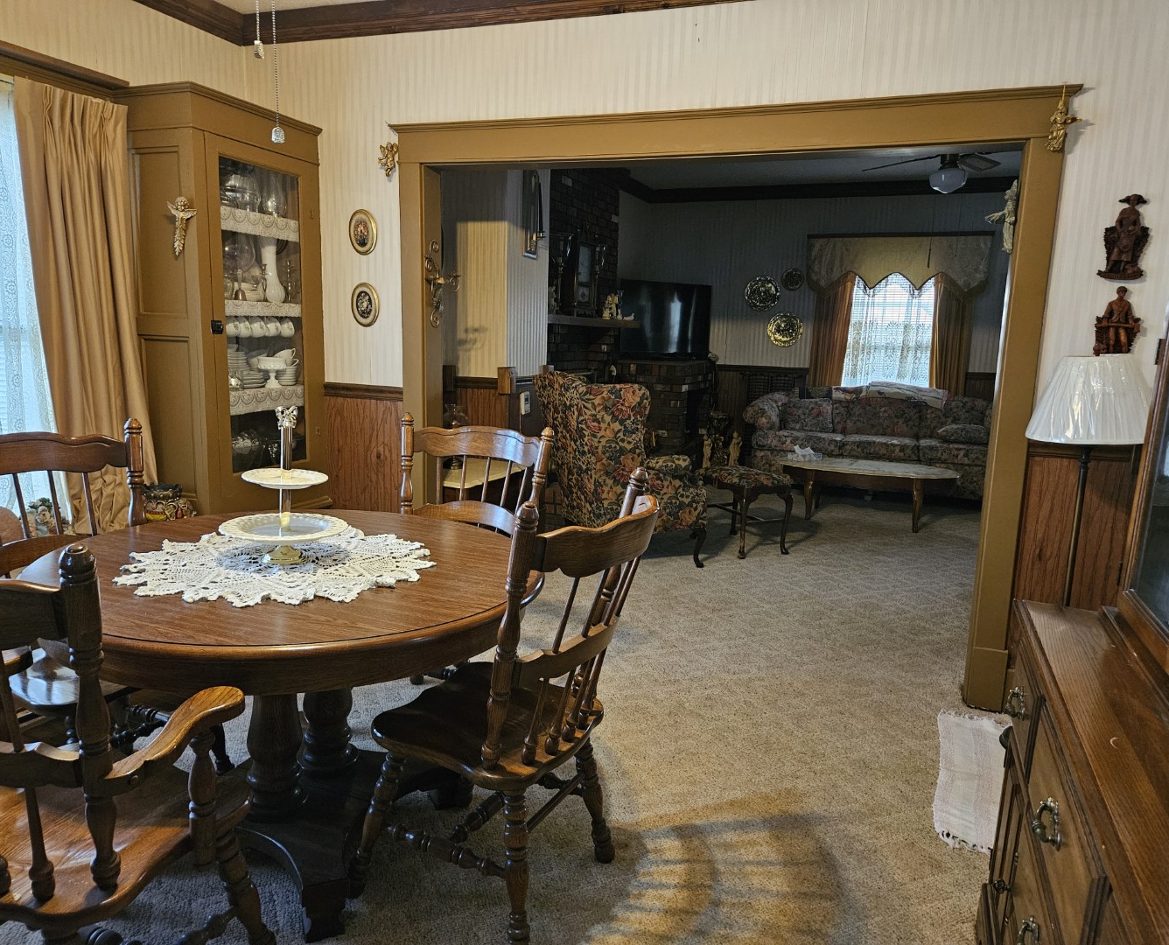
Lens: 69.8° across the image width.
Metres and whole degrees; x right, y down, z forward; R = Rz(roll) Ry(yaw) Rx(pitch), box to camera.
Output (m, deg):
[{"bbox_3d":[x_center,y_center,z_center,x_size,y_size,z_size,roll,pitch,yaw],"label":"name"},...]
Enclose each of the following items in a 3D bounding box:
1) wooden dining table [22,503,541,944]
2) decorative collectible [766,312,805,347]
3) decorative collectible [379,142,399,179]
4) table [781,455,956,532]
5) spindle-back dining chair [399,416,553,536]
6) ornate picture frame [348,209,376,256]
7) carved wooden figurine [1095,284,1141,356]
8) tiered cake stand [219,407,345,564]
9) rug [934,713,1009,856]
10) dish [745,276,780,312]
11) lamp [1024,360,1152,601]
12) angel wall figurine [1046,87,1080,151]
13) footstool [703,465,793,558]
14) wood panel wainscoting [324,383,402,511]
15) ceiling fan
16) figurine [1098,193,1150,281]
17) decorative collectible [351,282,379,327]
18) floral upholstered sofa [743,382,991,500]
[{"bbox_3d":[-0.749,0.595,2.210,1.280,0.765,1.130,6,12,20],"label":"wooden dining table"},{"bbox_3d":[1.854,-1.314,7.710,0.318,0.315,0.030,4,11,17],"label":"decorative collectible"},{"bbox_3d":[-0.845,-1.346,3.619,0.095,0.150,0.040,6,12,20],"label":"decorative collectible"},{"bbox_3d":[2.023,0.154,6.041,1.255,0.395,0.592,5,11,22],"label":"table"},{"bbox_3d":[-0.523,0.369,2.846,0.637,1.043,0.580,7,12,28],"label":"spindle-back dining chair"},{"bbox_3d":[-1.005,-1.091,3.803,0.146,0.200,0.022,6,11,20],"label":"ornate picture frame"},{"bbox_3d":[1.760,-0.473,2.759,0.130,0.255,0.050,6,12,20],"label":"carved wooden figurine"},{"bbox_3d":[-0.790,0.028,2.172,0.325,0.405,0.325,4,11,17],"label":"tiered cake stand"},{"bbox_3d":[1.339,0.961,2.634,0.440,0.012,0.830,6,12,20],"label":"rug"},{"bbox_3d":[1.642,-1.647,7.718,0.315,0.315,0.030,4,11,17],"label":"dish"},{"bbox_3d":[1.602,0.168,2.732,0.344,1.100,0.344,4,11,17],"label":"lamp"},{"bbox_3d":[1.544,-1.136,2.698,0.093,0.195,0.050,4,11,17],"label":"angel wall figurine"},{"bbox_3d":[0.960,0.224,5.173,0.350,0.475,0.510,-4,12,-26],"label":"footstool"},{"bbox_3d":[-0.990,0.109,3.766,0.388,1.008,0.030,4,11,17],"label":"wood panel wainscoting"},{"bbox_3d":[2.159,-1.899,4.953,1.300,0.460,1.280,6,12,20],"label":"ceiling fan"},{"bbox_3d":[1.750,-0.763,2.715,0.135,0.268,0.070,4,11,17],"label":"figurine"},{"bbox_3d":[-0.985,-0.757,3.790,0.138,0.197,0.022,6,12,20],"label":"decorative collectible"},{"bbox_3d":[2.607,-0.329,7.304,2.300,0.870,0.930,6,12,20],"label":"floral upholstered sofa"}]

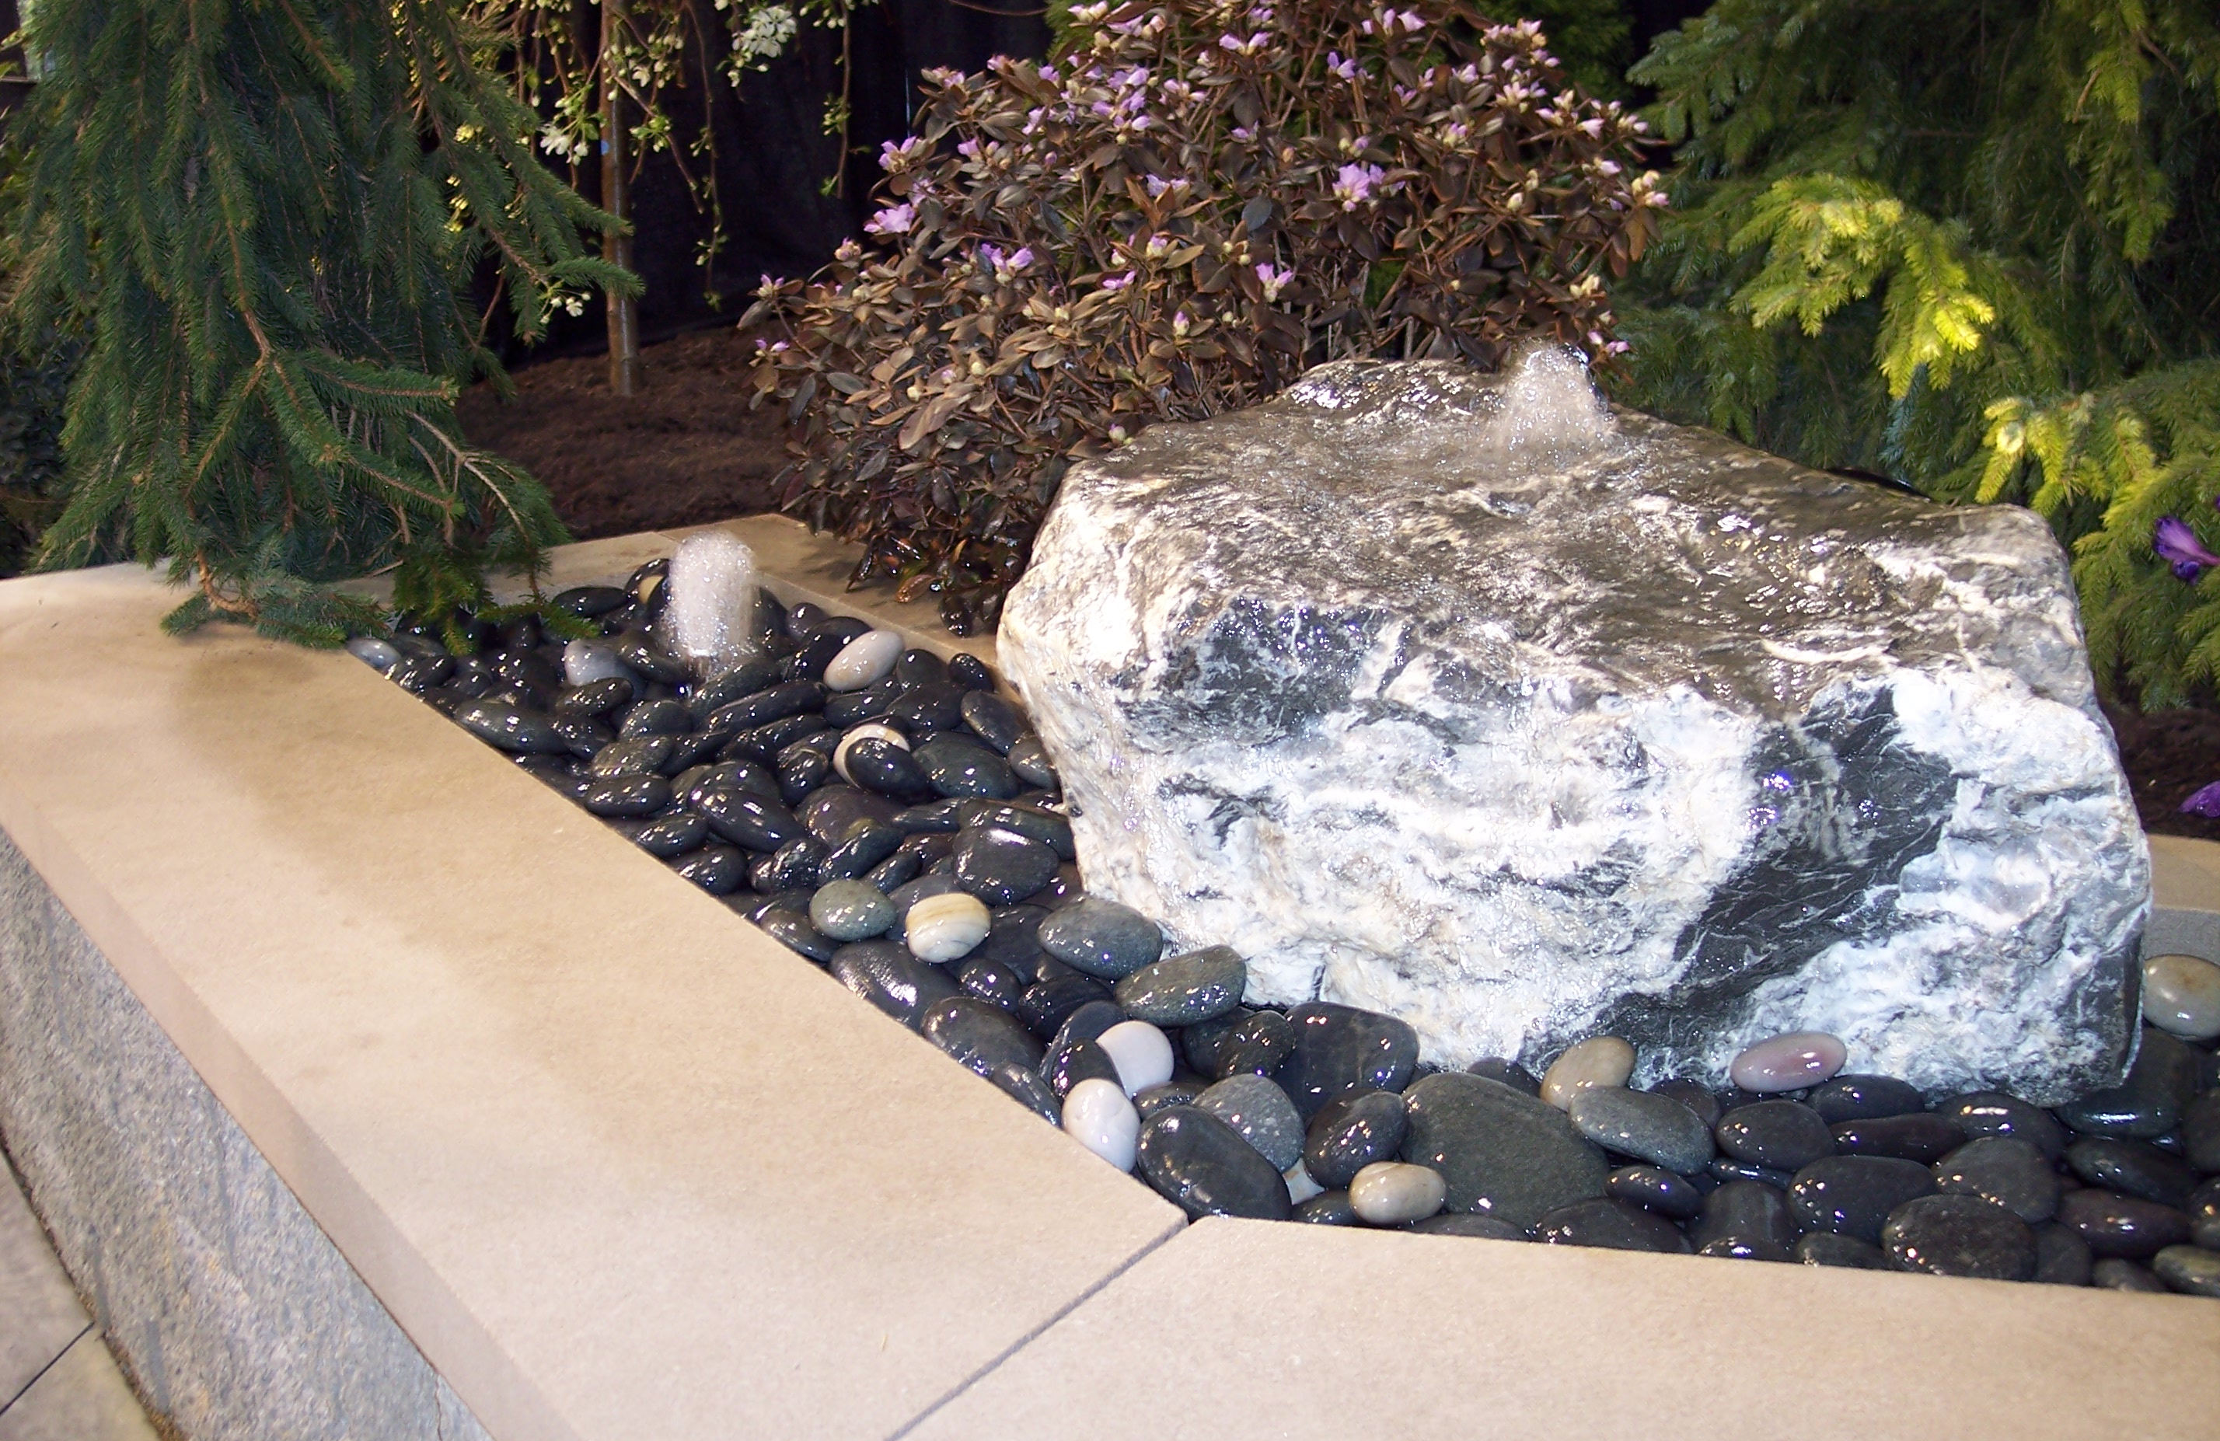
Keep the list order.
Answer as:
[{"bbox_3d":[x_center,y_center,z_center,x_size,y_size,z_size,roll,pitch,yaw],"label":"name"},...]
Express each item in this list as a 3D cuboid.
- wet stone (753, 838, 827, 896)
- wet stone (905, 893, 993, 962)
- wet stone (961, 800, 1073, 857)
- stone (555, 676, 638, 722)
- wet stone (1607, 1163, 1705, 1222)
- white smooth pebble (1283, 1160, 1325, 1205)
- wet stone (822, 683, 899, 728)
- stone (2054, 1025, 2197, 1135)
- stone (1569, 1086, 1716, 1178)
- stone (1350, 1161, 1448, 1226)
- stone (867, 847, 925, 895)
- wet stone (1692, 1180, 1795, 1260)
[{"bbox_3d":[-0.305,0.138,2.381,0.059,0.035,0.092,1,25,27],"label":"wet stone"},{"bbox_3d":[-0.141,0.179,2.161,0.078,0.055,0.068,-17,27,-37],"label":"wet stone"},{"bbox_3d":[-0.076,0.094,2.118,0.102,0.049,0.067,10,22,4],"label":"wet stone"},{"bbox_3d":[-0.605,-0.026,2.944,0.102,0.041,0.070,-25,25,-38],"label":"stone"},{"bbox_3d":[0.329,0.285,1.508,0.060,0.030,0.041,18,10,23],"label":"wet stone"},{"bbox_3d":[0.130,0.322,1.741,0.058,0.039,0.046,2,16,0],"label":"white smooth pebble"},{"bbox_3d":[-0.247,-0.016,2.479,0.085,0.042,0.055,-25,30,-17],"label":"wet stone"},{"bbox_3d":[0.716,0.251,1.753,0.104,0.052,0.106,-1,28,-3],"label":"stone"},{"bbox_3d":[0.357,0.276,1.687,0.101,0.046,0.071,16,24,26],"label":"stone"},{"bbox_3d":[0.191,0.314,1.659,0.066,0.038,0.048,-4,22,-9],"label":"stone"},{"bbox_3d":[-0.183,0.128,2.115,0.061,0.024,0.040,-35,20,-9],"label":"stone"},{"bbox_3d":[0.418,0.336,1.651,0.066,0.041,0.095,6,34,17],"label":"wet stone"}]

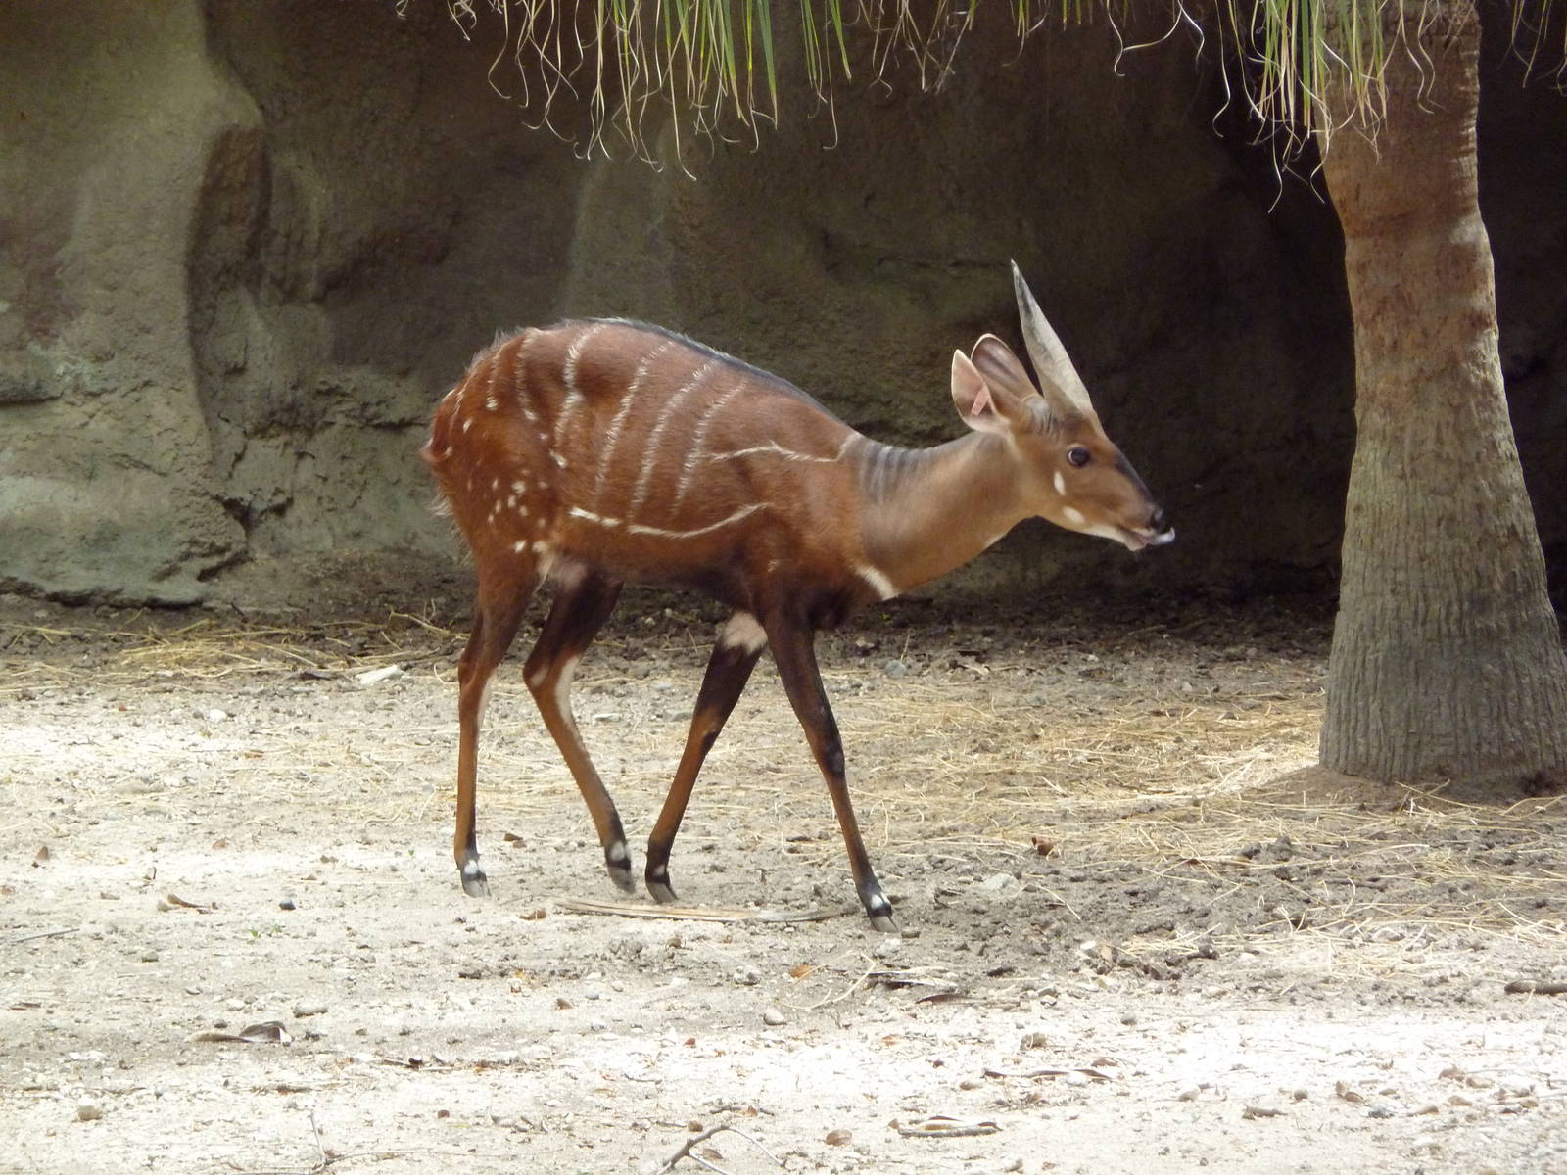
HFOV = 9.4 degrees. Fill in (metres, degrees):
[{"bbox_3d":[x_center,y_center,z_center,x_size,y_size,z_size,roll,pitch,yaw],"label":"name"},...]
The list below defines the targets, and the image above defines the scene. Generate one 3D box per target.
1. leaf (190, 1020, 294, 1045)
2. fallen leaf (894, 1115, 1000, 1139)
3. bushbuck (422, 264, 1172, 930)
[{"bbox_3d":[-0.696,0.572,12.193,0.130,0.026,0.050,0,7,0],"label":"leaf"},{"bbox_3d":[0.199,0.657,11.558,0.128,0.022,0.050,0,7,0],"label":"fallen leaf"},{"bbox_3d":[0.019,-0.009,13.200,1.070,0.915,0.260,3,8,20],"label":"bushbuck"}]

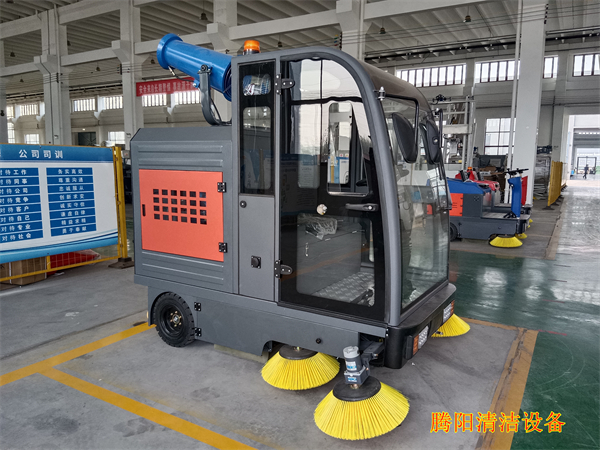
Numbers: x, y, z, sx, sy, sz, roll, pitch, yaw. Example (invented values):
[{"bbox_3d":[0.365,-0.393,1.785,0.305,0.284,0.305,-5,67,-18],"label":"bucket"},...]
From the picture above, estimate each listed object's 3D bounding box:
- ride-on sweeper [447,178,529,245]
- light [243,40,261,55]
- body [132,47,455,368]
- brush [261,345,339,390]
[{"bbox_3d":[3.330,-0.384,8.454,1.694,1.301,1.260,5,9,28],"label":"ride-on sweeper"},{"bbox_3d":[-0.309,-1.137,2.894,0.115,0.115,0.115,1,8,0],"label":"light"},{"bbox_3d":[-0.036,-0.145,3.386,2.175,1.911,1.233,5,9,31],"label":"body"},{"bbox_3d":[0.005,0.895,2.969,0.528,0.156,0.528,1,8,0],"label":"brush"}]

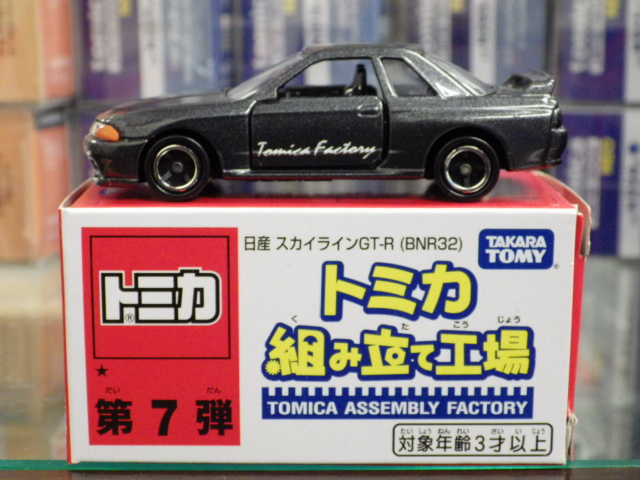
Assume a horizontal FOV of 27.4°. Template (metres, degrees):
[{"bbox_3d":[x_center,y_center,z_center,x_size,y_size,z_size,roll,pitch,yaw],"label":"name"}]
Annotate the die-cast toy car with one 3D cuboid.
[{"bbox_3d":[0.001,-0.020,0.216,0.077,0.023,0.030,0,12,0],"label":"die-cast toy car"}]

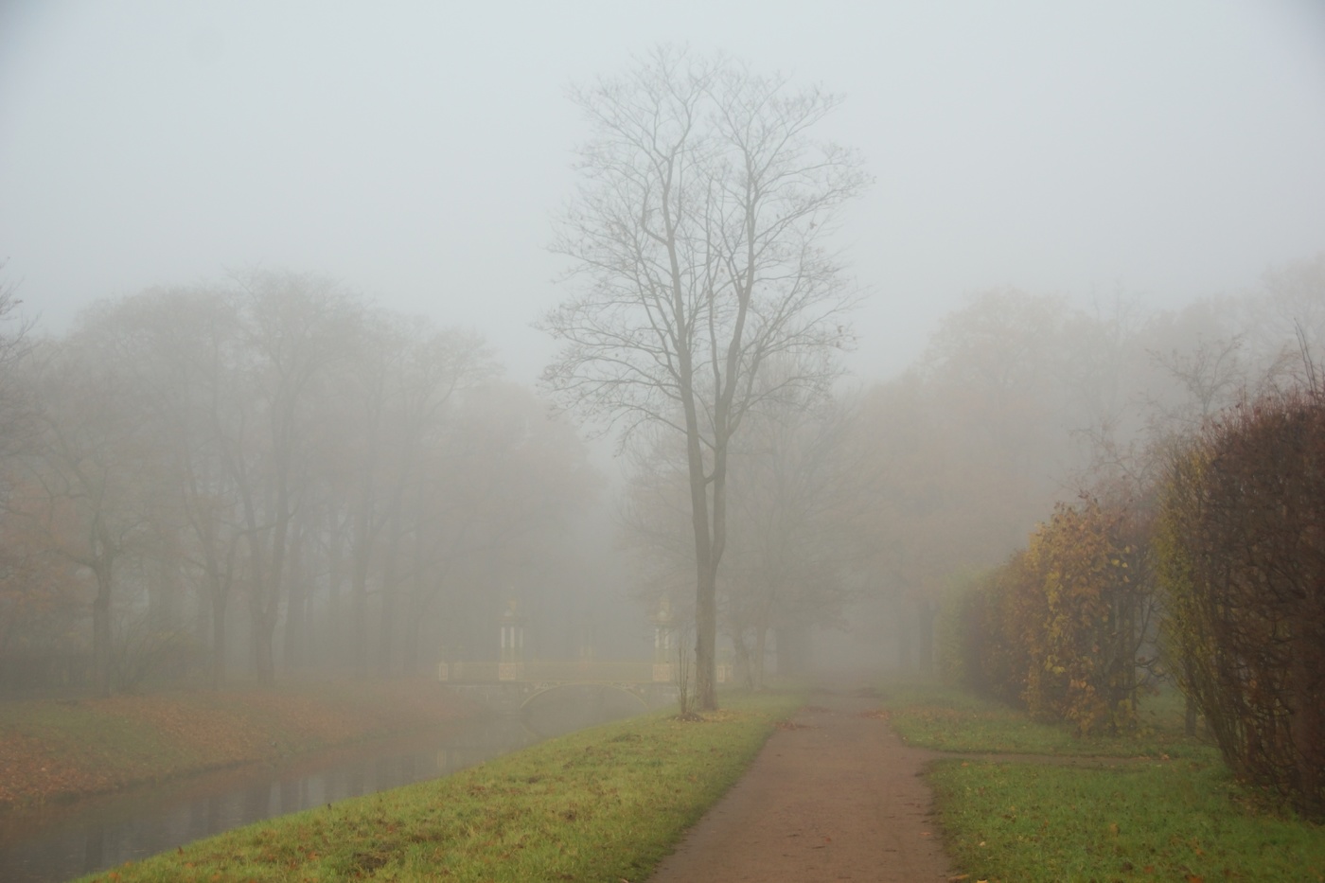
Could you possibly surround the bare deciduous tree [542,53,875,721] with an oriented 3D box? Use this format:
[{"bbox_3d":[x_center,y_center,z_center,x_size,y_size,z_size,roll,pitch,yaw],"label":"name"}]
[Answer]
[{"bbox_3d":[1.000,-1.660,60.200,8.100,16.300,7.700,0,-5,0],"label":"bare deciduous tree"}]

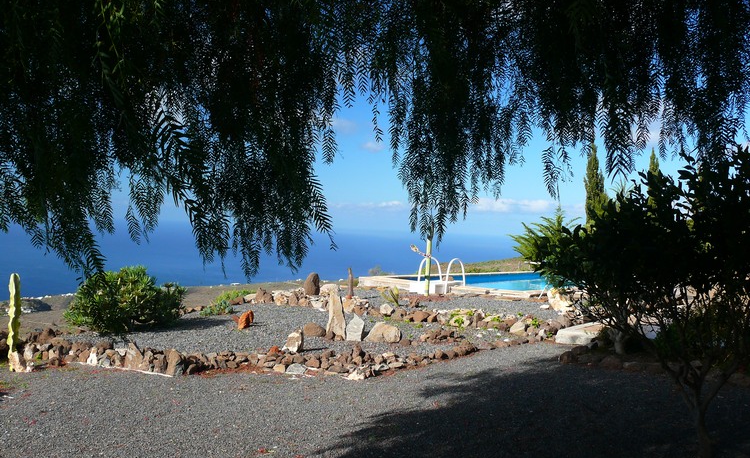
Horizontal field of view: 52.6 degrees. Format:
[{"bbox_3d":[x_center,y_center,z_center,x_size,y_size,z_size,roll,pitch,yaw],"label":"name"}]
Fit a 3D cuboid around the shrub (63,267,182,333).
[{"bbox_3d":[-3.300,0.900,10.000,1.530,0.830,1.400,3,0,-18],"label":"shrub"}]

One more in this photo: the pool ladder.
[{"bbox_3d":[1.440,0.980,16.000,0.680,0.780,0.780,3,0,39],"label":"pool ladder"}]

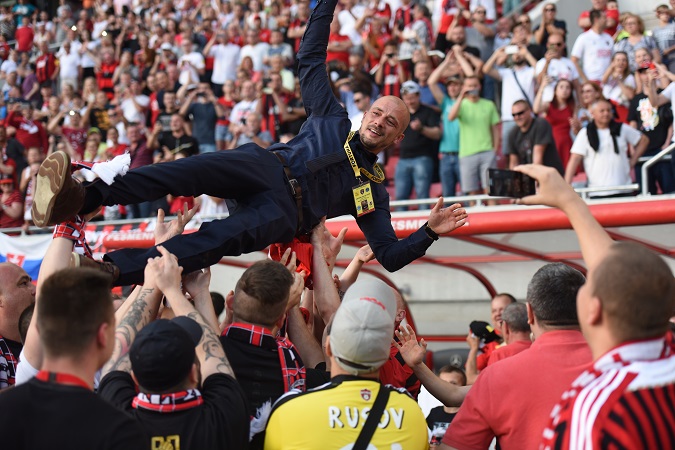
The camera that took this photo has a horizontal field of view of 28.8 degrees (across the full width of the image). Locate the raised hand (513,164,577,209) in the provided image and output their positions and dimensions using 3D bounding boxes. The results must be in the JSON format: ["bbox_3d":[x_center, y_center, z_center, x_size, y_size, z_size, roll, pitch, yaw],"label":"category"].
[{"bbox_3d":[0.505,-0.091,3.200,0.140,0.110,0.110,-2,-4,37],"label":"raised hand"}]

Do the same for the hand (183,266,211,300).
[{"bbox_3d":[-0.473,0.189,4.400,0.100,0.130,0.090,0,-3,6],"label":"hand"}]

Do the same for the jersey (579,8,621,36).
[{"bbox_3d":[3.474,-2.552,17.400,0.540,0.640,0.300,-1,-3,12],"label":"jersey"}]

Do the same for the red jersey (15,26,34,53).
[{"bbox_3d":[-7.703,-4.565,32.300,0.480,0.660,0.270,0,-3,-3],"label":"red jersey"}]

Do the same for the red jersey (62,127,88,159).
[{"bbox_3d":[-4.272,-1.313,21.400,0.440,0.600,0.260,0,-3,-9],"label":"red jersey"}]

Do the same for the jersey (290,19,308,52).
[{"bbox_3d":[-0.592,-3.189,22.200,0.480,0.660,0.280,0,-3,7],"label":"jersey"}]

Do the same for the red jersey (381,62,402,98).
[{"bbox_3d":[0.716,-1.889,17.400,0.380,0.560,0.240,0,-3,3],"label":"red jersey"}]

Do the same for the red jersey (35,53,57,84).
[{"bbox_3d":[-6.264,-3.352,28.200,0.480,0.700,0.280,-1,-3,18],"label":"red jersey"}]

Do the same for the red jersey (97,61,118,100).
[{"bbox_3d":[-4.346,-2.731,24.800,0.460,0.720,0.270,0,-3,-6],"label":"red jersey"}]

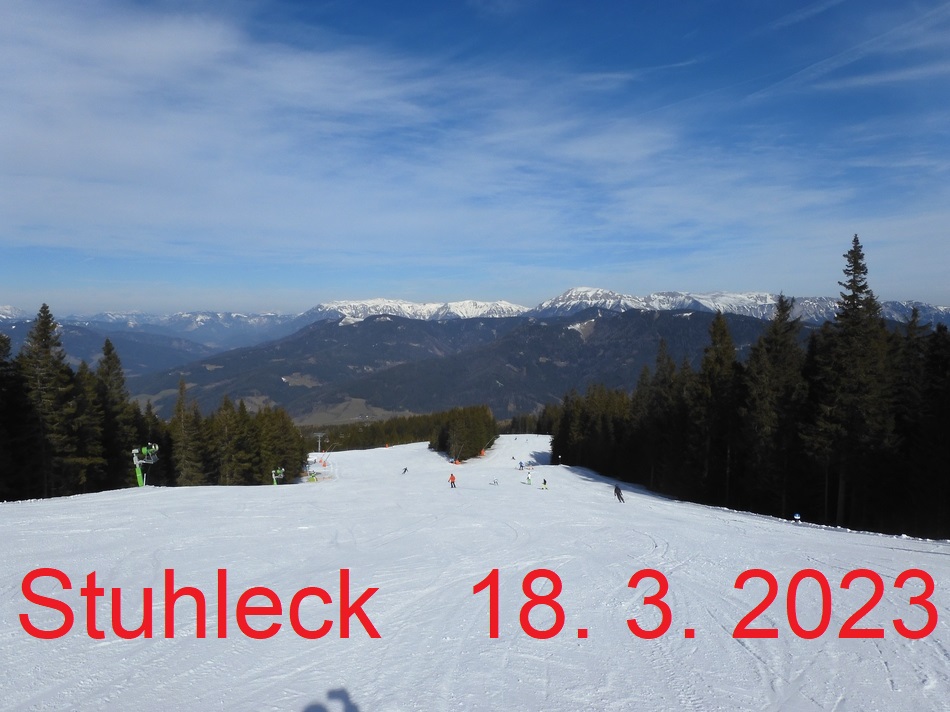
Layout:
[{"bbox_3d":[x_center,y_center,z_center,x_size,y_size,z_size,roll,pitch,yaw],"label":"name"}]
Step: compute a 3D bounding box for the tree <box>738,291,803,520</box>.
[{"bbox_3d":[27.559,4.724,61.000,5.930,20.840,5.930,0,4,0],"label":"tree"}]

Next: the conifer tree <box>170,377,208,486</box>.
[{"bbox_3d":[-38.153,10.156,88.000,5.080,14.830,5.080,0,4,0],"label":"conifer tree"}]

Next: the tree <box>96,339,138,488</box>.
[{"bbox_3d":[-40.718,6.606,75.000,4.780,17.200,4.780,0,4,0],"label":"tree"}]

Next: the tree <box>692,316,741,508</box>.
[{"bbox_3d":[25.672,5.687,70.000,5.100,20.620,5.100,0,4,0],"label":"tree"}]

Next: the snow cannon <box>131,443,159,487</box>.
[{"bbox_3d":[-35.133,11.534,70.000,2.600,4.680,1.600,2,4,30],"label":"snow cannon"}]

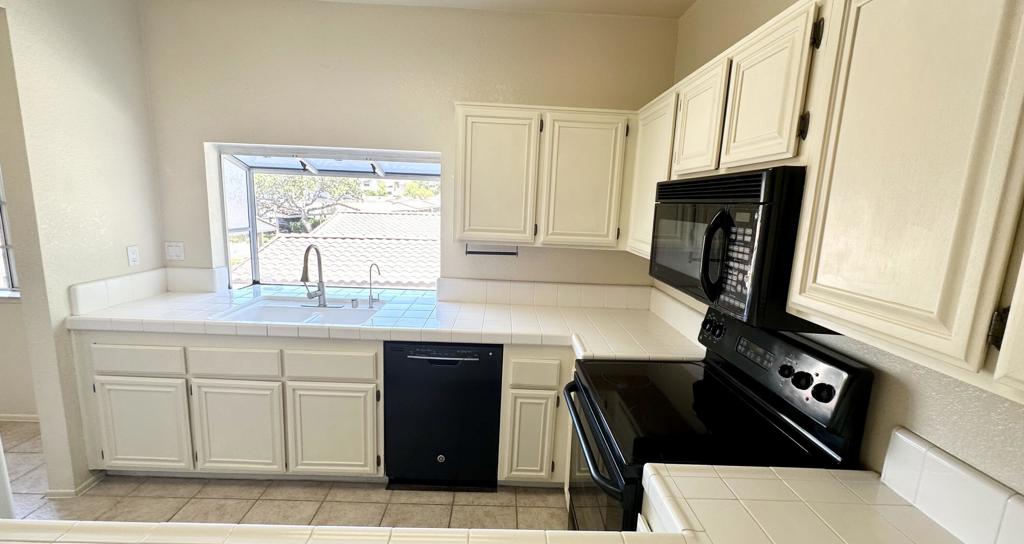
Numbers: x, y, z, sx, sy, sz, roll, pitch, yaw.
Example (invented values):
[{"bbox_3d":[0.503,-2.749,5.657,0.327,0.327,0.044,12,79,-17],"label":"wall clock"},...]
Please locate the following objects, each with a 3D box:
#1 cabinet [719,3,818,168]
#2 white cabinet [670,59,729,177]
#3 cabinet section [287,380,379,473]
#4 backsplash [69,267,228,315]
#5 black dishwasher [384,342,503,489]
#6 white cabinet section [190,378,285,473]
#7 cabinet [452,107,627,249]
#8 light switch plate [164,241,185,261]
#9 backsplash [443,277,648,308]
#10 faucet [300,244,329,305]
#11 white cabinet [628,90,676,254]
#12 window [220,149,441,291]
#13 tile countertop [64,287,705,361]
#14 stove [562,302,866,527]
[{"bbox_3d":[0.810,-0.452,1.103,0.306,0.352,0.372,2,9,-1],"label":"cabinet"},{"bbox_3d":[0.804,-0.515,1.483,0.306,0.352,0.398,2,9,-1],"label":"white cabinet"},{"bbox_3d":[-0.946,0.786,2.419,0.463,0.518,0.520,2,9,-1],"label":"cabinet section"},{"bbox_3d":[-2.013,0.095,2.379,0.319,0.145,0.704,2,9,-1],"label":"backsplash"},{"bbox_3d":[-0.368,0.738,2.458,0.612,0.863,0.595,2,9,-1],"label":"black dishwasher"},{"bbox_3d":[-1.427,0.768,2.408,0.463,0.520,0.520,2,9,-1],"label":"white cabinet section"},{"bbox_3d":[0.166,-0.524,2.379,0.951,0.720,0.339,2,9,-1],"label":"cabinet"},{"bbox_3d":[-2.099,-0.130,2.576,0.114,0.115,0.010,2,9,-1],"label":"light switch plate"},{"bbox_3d":[0.215,0.144,2.654,1.381,0.145,0.020,2,9,-1],"label":"backsplash"},{"bbox_3d":[-1.116,0.029,2.299,0.128,0.370,0.224,2,9,-1],"label":"faucet"},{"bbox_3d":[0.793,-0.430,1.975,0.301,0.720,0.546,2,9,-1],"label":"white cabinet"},{"bbox_3d":[-1.162,-0.321,2.814,1.418,0.908,0.265,2,9,-1],"label":"window"},{"bbox_3d":[-0.639,0.265,2.351,3.091,0.065,1.142,2,9,-1],"label":"tile countertop"},{"bbox_3d":[0.555,0.778,1.480,0.673,1.181,0.780,2,9,-1],"label":"stove"}]

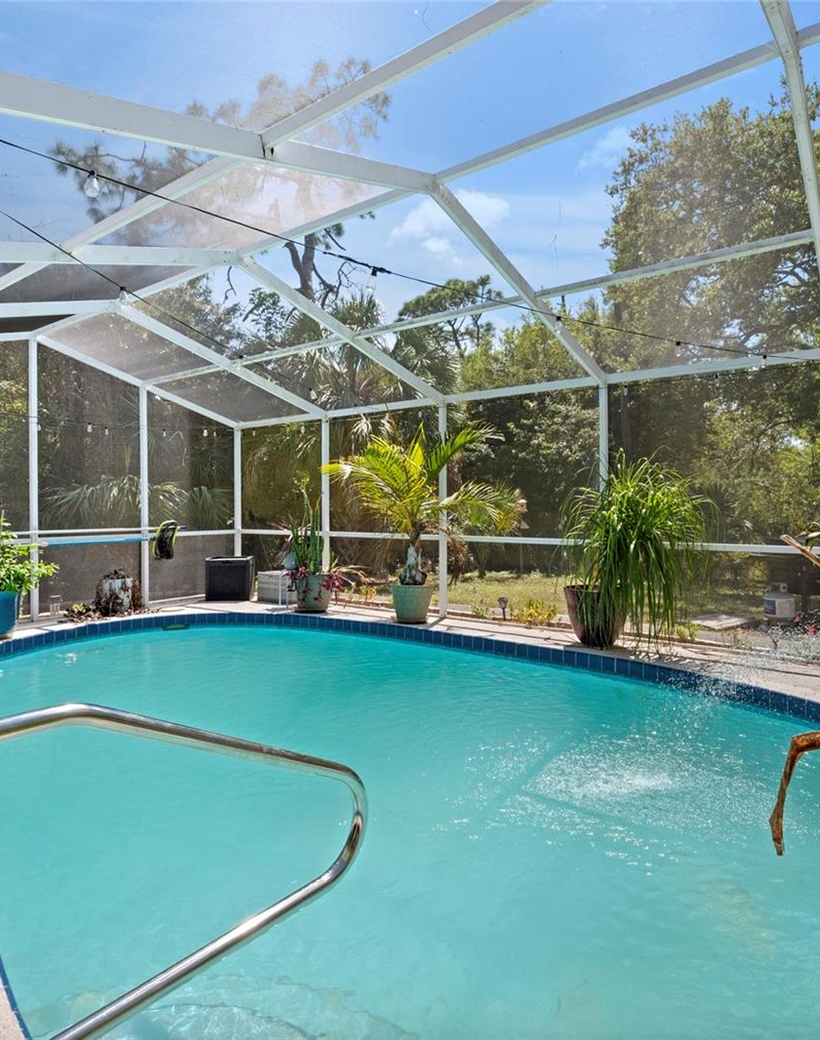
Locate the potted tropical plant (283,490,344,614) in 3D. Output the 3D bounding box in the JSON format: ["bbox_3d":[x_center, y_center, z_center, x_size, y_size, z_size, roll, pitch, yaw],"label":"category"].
[{"bbox_3d":[-1.205,0.383,7.510,0.720,1.460,0.660,0,1,-9],"label":"potted tropical plant"}]

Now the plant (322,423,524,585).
[{"bbox_3d":[0.130,-0.164,6.648,2.100,1.750,1.750,0,1,0],"label":"plant"}]

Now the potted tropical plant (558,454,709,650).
[{"bbox_3d":[1.970,0.290,5.477,1.220,1.730,1.120,0,1,20],"label":"potted tropical plant"}]

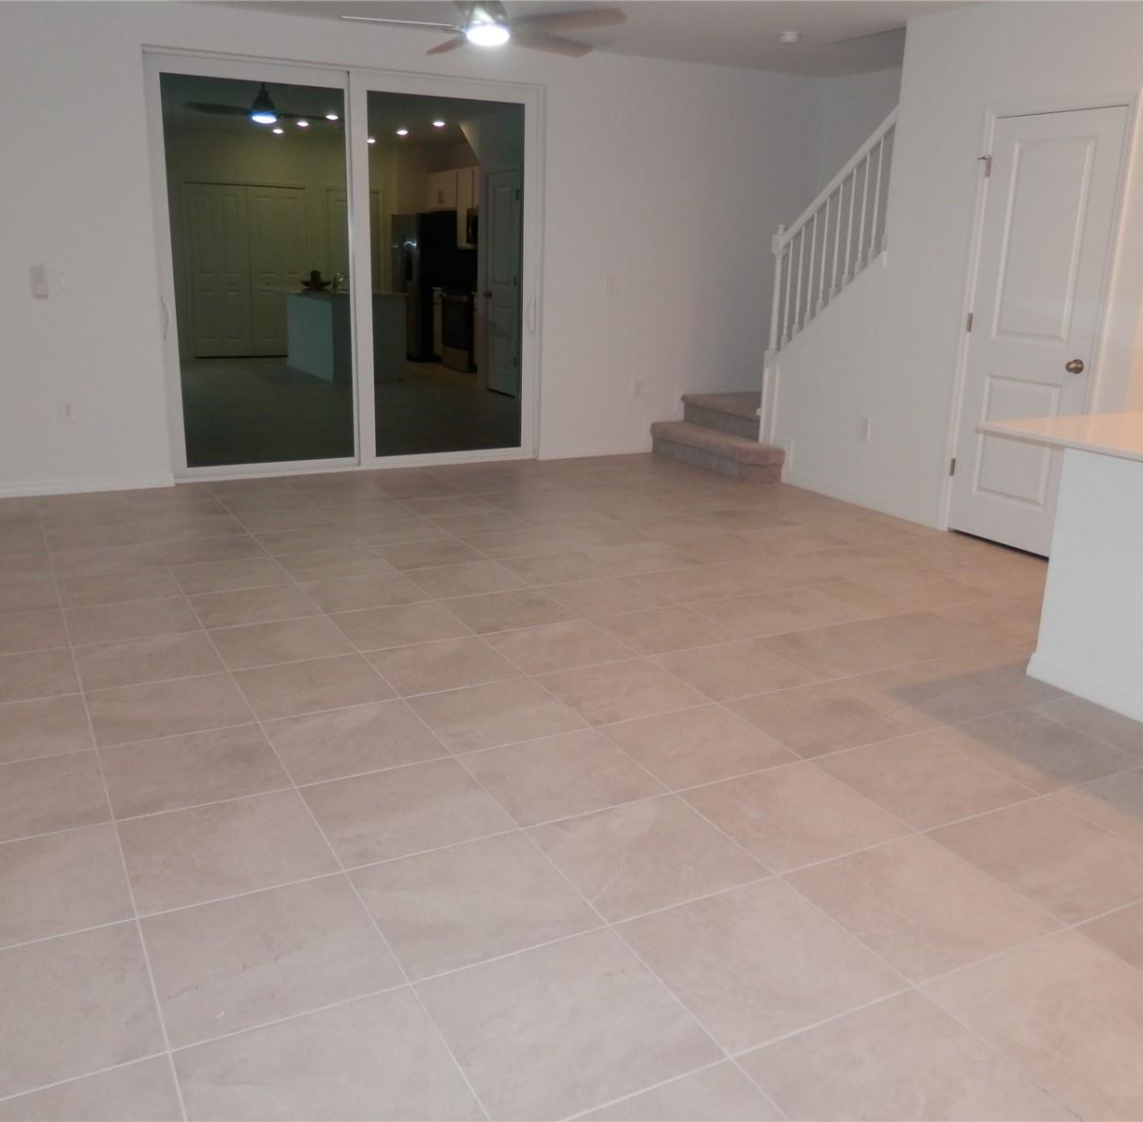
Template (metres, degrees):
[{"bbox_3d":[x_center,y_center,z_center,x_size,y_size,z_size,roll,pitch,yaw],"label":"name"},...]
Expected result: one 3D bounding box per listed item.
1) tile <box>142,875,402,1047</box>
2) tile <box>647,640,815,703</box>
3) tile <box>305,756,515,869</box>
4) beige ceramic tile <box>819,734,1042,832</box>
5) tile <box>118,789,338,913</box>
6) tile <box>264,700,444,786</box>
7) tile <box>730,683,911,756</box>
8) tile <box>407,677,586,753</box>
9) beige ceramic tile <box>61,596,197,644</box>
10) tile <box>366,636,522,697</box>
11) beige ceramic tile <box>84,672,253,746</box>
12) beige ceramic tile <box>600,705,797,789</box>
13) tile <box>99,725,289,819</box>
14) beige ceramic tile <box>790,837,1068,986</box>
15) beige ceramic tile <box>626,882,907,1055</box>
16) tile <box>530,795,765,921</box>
[{"bbox_3d":[-0.627,0.809,2.236,0.452,0.010,0.452,-7,18,-27],"label":"tile"},{"bbox_3d":[0.570,0.389,3.830,0.453,0.010,0.447,-7,18,-27],"label":"tile"},{"bbox_3d":[-0.432,0.648,2.824,0.453,0.012,0.448,-7,18,-27],"label":"tile"},{"bbox_3d":[0.989,0.621,3.070,0.453,0.010,0.447,-7,18,-27],"label":"beige ceramic tile"},{"bbox_3d":[-0.832,0.690,2.602,0.449,0.010,0.449,-7,18,-27],"label":"tile"},{"bbox_3d":[-0.642,0.532,3.204,0.453,0.012,0.448,-7,18,-27],"label":"tile"},{"bbox_3d":[0.773,0.500,3.423,0.449,0.010,0.449,-7,18,-27],"label":"tile"},{"bbox_3d":[-0.238,0.484,3.413,0.453,0.012,0.448,-7,18,-27],"label":"tile"},{"bbox_3d":[-1.677,0.231,4.134,0.453,0.012,0.448,-7,18,-27],"label":"beige ceramic tile"},{"bbox_3d":[-0.449,0.368,3.793,0.453,0.012,0.448,-7,18,-27],"label":"tile"},{"bbox_3d":[-1.252,0.462,3.372,0.449,0.010,0.449,-7,18,-27],"label":"beige ceramic tile"},{"bbox_3d":[0.369,0.555,3.243,0.452,0.010,0.452,-7,18,-27],"label":"beige ceramic tile"},{"bbox_3d":[-1.050,0.579,3.007,0.452,0.010,0.452,-7,18,-27],"label":"tile"},{"bbox_3d":[0.786,0.775,2.449,0.449,0.010,0.449,-7,18,-27],"label":"beige ceramic tile"},{"bbox_3d":[0.390,0.832,2.264,0.452,0.010,0.452,-7,18,-27],"label":"beige ceramic tile"},{"bbox_3d":[0.178,0.710,2.625,0.449,0.010,0.449,-7,18,-27],"label":"tile"}]

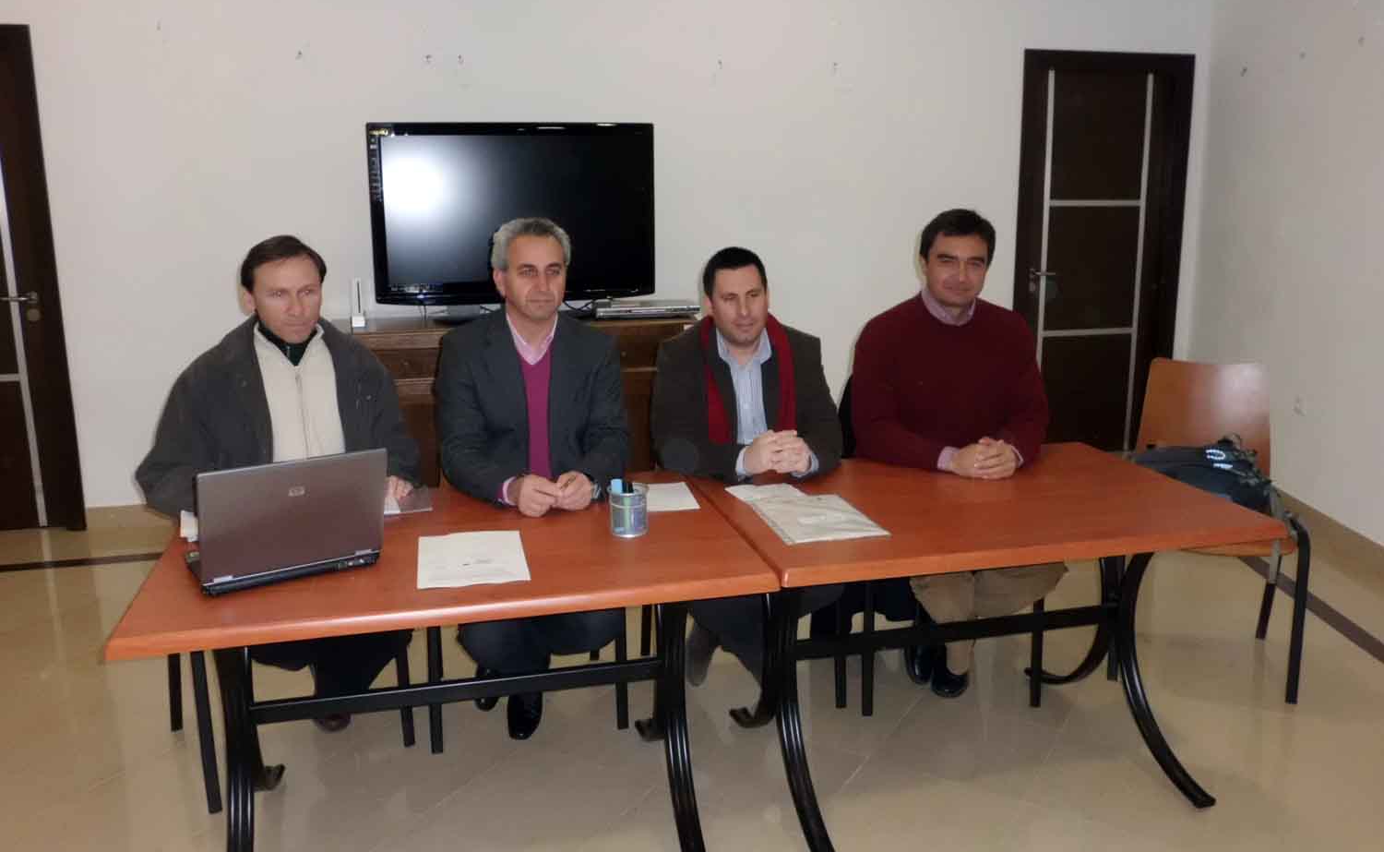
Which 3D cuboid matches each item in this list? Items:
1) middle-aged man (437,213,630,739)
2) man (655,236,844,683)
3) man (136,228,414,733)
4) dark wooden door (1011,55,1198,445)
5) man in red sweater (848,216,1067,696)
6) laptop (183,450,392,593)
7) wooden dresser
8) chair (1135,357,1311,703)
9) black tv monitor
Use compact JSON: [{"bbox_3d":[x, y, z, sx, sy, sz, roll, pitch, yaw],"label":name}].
[{"bbox_3d":[-0.408,0.156,2.698,0.500,1.355,0.620,-3,11,-13],"label":"middle-aged man"},{"bbox_3d":[0.137,0.153,2.882,0.520,1.275,0.580,-3,11,-10],"label":"man"},{"bbox_3d":[-0.977,0.203,2.583,0.640,1.320,0.640,-6,12,-27],"label":"man"},{"bbox_3d":[2.172,-0.874,5.584,0.970,2.146,0.120,-3,11,-13],"label":"dark wooden door"},{"bbox_3d":[0.721,0.090,2.932,0.560,1.365,0.620,-2,11,-4],"label":"man in red sweater"},{"bbox_3d":[-0.826,0.156,2.068,0.335,0.245,0.265,-8,13,-34],"label":"laptop"},{"bbox_3d":[-0.749,-0.006,4.693,1.473,0.923,0.480,-3,11,-13],"label":"wooden dresser"},{"bbox_3d":[1.544,0.285,3.156,0.490,0.875,0.550,3,12,19],"label":"chair"},{"bbox_3d":[-0.760,-0.903,4.498,1.199,0.778,0.140,-4,11,-15],"label":"black tv monitor"}]

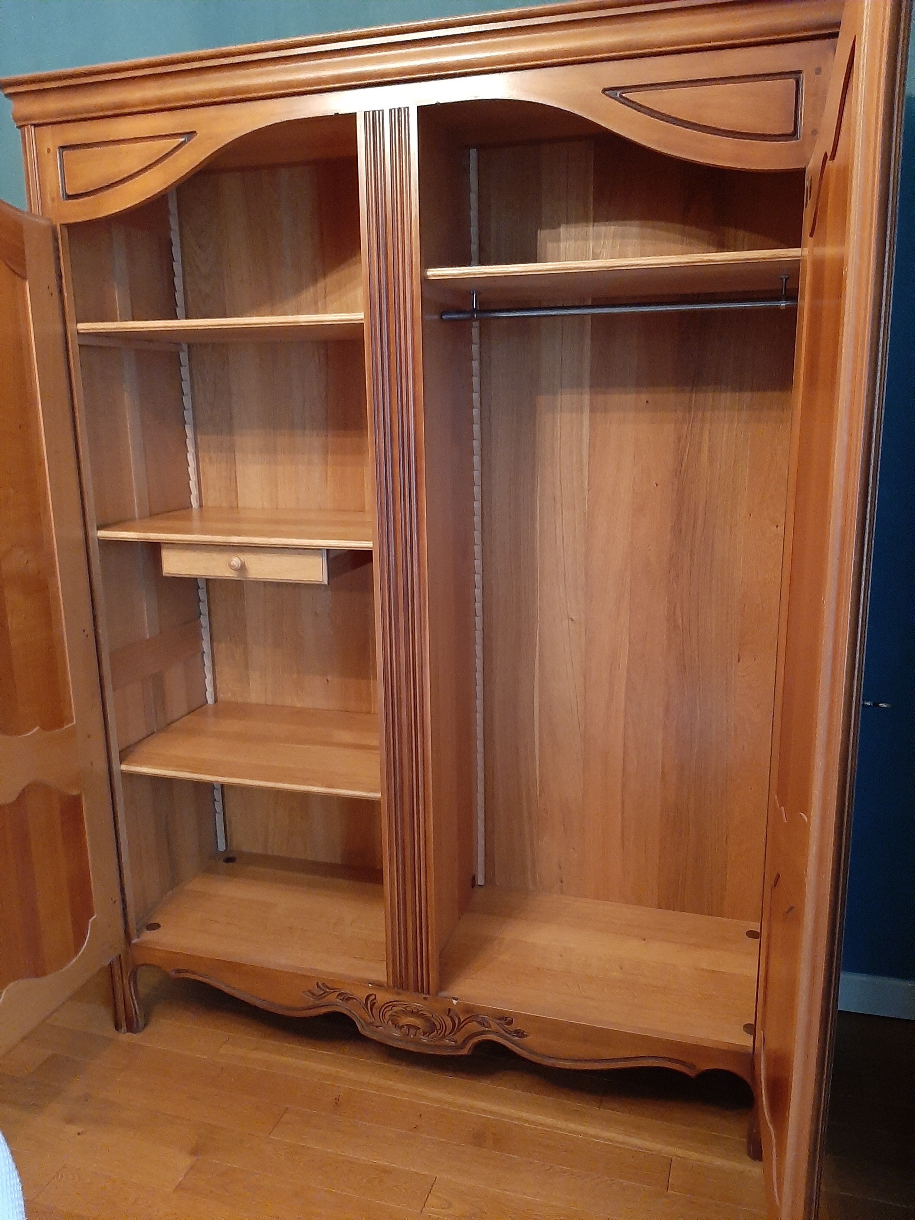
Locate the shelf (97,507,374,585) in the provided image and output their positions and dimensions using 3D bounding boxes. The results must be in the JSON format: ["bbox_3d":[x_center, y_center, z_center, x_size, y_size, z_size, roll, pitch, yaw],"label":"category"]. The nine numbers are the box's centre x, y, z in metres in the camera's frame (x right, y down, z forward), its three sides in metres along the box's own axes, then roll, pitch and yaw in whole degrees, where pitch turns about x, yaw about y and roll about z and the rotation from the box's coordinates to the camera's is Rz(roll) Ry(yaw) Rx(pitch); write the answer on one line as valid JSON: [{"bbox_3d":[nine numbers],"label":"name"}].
[{"bbox_3d":[-0.420,-0.159,2.164,0.735,0.098,0.450,3,14,16],"label":"shelf"}]

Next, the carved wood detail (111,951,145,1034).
[{"bbox_3d":[-0.828,0.944,2.317,0.098,0.232,0.066,3,14,16],"label":"carved wood detail"}]

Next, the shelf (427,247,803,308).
[{"bbox_3d":[0.323,-0.658,1.826,0.735,0.019,0.458,3,14,16],"label":"shelf"}]

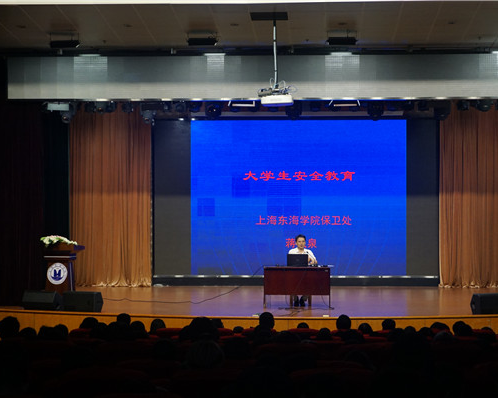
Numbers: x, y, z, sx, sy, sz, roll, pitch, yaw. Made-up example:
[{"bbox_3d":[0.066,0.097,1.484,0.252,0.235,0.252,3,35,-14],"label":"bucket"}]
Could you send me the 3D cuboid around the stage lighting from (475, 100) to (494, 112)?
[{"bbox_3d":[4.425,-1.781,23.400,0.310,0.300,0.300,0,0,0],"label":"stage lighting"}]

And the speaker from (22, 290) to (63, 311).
[{"bbox_3d":[-3.747,1.831,22.710,0.600,0.340,0.430,0,0,12],"label":"speaker"}]

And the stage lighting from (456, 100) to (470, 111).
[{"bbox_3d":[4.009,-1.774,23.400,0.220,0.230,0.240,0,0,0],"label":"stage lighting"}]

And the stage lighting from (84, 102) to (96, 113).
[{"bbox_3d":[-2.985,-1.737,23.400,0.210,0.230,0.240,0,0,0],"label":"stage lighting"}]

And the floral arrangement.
[{"bbox_3d":[-3.502,0.774,23.000,0.680,0.240,0.340,0,0,11],"label":"floral arrangement"}]

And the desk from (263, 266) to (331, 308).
[{"bbox_3d":[0.920,1.623,23.200,1.210,0.750,0.600,0,0,3],"label":"desk"}]

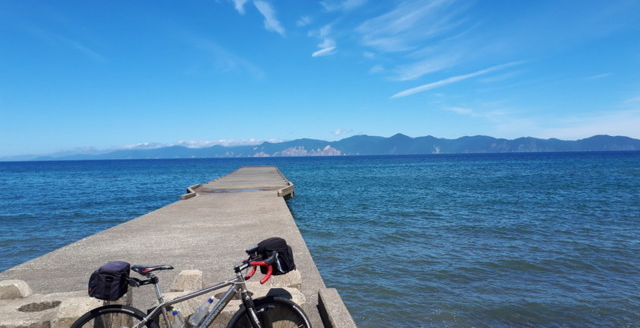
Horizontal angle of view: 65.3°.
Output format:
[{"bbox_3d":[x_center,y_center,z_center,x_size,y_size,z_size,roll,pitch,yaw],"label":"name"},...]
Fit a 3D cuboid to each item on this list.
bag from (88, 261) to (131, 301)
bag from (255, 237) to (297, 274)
[{"bbox_3d":[-1.406,0.778,3.339,0.190,0.210,0.255,7,-6,-8],"label":"bag"},{"bbox_3d":[-0.320,0.663,3.579,0.190,0.230,0.250,-14,-4,-22],"label":"bag"}]

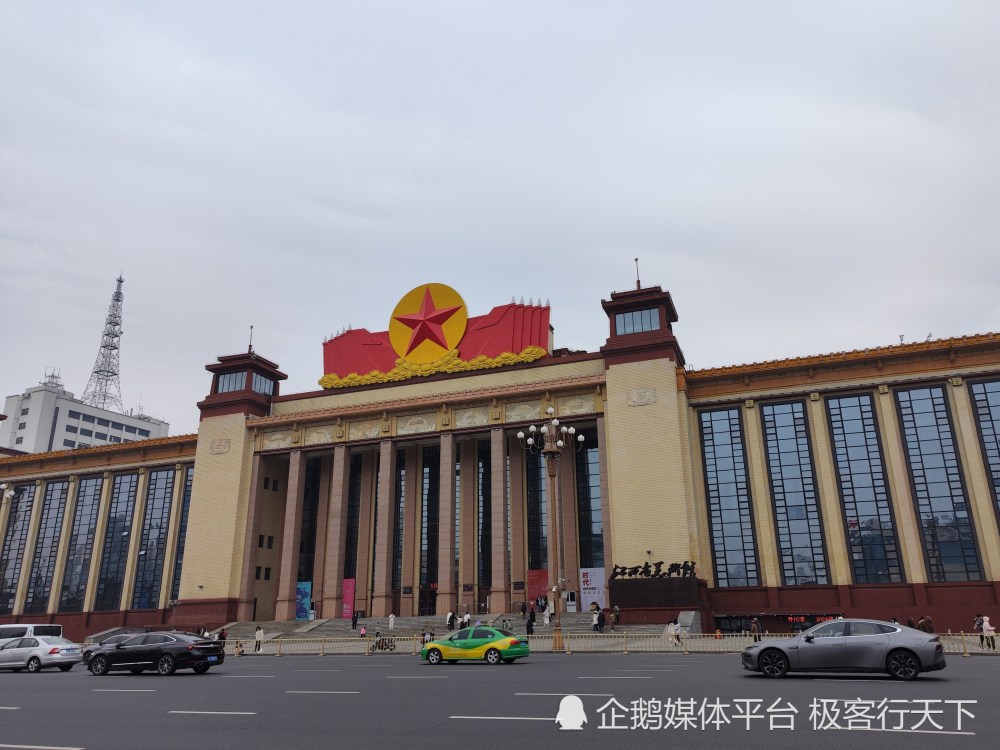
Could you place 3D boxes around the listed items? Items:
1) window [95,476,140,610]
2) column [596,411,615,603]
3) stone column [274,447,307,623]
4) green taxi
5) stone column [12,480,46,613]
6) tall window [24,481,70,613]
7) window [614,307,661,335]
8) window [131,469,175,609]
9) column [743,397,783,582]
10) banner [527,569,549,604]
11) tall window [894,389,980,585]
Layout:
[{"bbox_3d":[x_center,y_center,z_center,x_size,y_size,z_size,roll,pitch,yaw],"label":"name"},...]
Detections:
[{"bbox_3d":[-49.576,21.140,89.618,4.100,17.684,0.300,-7,-20,18],"label":"window"},{"bbox_3d":[10.431,13.127,67.591,1.200,18.271,1.300,-7,-20,18],"label":"column"},{"bbox_3d":[-23.366,17.889,78.205,1.450,18.569,1.450,-7,-20,18],"label":"stone column"},{"bbox_3d":[-1.104,12.018,30.893,4.500,1.470,1.760,-7,-20,18],"label":"green taxi"},{"bbox_3d":[-66.217,24.210,97.795,1.150,18.235,0.800,-8,-20,19],"label":"stone column"},{"bbox_3d":[-62.446,23.640,95.650,4.238,17.724,0.300,-7,-20,18],"label":"tall window"},{"bbox_3d":[14.740,-5.608,73.930,4.619,2.472,0.250,-8,-20,19],"label":"window"},{"bbox_3d":[-44.811,21.003,90.040,4.291,17.862,0.300,-7,-20,18],"label":"window"},{"bbox_3d":[24.903,11.113,66.031,1.900,17.310,1.000,-7,-20,18],"label":"column"},{"bbox_3d":[4.337,23.473,75.920,2.518,4.075,0.120,-8,-20,19],"label":"banner"},{"bbox_3d":[39.372,9.431,62.462,4.169,17.556,0.300,-8,-20,19],"label":"tall window"}]

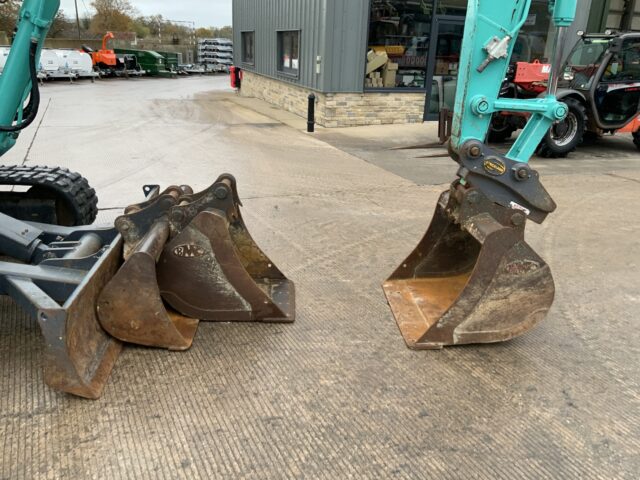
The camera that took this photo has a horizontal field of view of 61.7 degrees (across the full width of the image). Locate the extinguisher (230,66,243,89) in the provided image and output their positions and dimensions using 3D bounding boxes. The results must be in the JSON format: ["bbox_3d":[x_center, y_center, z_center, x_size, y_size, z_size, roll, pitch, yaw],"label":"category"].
[{"bbox_3d":[-3.020,-5.900,19.400,0.380,0.760,0.350,-5,21,-20],"label":"extinguisher"}]

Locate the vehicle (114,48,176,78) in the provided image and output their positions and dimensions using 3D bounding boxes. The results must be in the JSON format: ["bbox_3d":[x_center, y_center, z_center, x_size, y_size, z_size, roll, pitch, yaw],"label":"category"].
[{"bbox_3d":[-10.326,-10.637,32.365,3.600,1.500,1.500,7,21,13],"label":"vehicle"}]

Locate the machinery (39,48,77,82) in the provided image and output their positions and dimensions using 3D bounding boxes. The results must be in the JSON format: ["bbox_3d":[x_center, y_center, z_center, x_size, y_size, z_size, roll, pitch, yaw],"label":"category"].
[{"bbox_3d":[-13.168,-8.433,26.026,2.800,1.520,1.400,9,21,17],"label":"machinery"}]

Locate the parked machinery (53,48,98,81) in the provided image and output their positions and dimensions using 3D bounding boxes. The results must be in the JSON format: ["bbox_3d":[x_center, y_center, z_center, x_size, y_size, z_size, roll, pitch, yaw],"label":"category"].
[{"bbox_3d":[-12.500,-8.871,27.293,2.800,1.520,1.400,9,21,17],"label":"parked machinery"}]

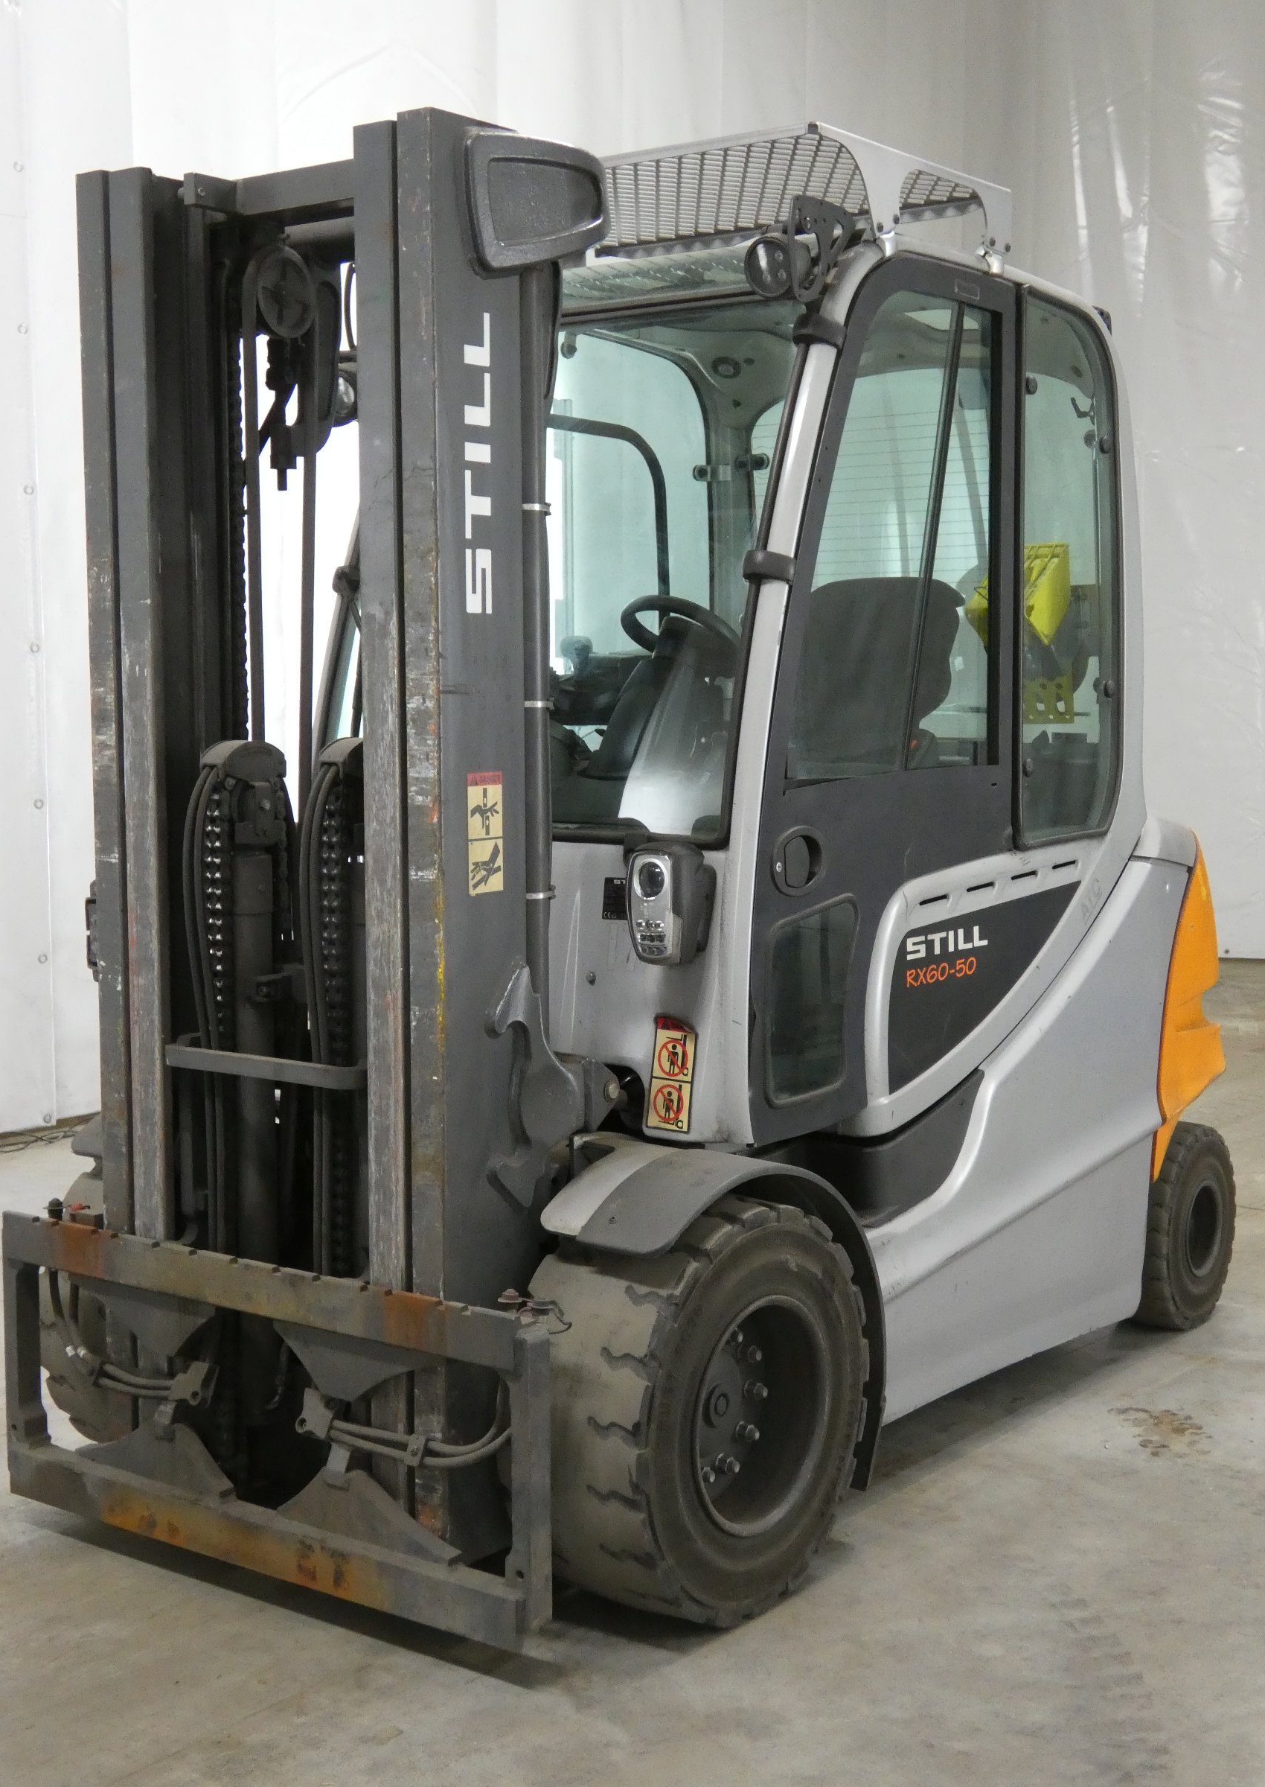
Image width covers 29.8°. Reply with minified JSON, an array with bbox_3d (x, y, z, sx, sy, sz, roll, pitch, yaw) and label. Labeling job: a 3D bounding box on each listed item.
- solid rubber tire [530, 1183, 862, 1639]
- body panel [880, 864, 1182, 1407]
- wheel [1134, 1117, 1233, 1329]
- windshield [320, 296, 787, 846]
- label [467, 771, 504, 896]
[{"bbox_3d":[0.098,0.841,3.961,0.296,0.677,0.677,4,7,36],"label":"solid rubber tire"},{"bbox_3d":[0.824,0.469,4.864,0.160,0.968,1.476,4,7,36],"label":"body panel"},{"bbox_3d":[1.264,0.776,5.591,0.167,0.470,0.470,4,7,36],"label":"wheel"},{"bbox_3d":[-0.158,-0.598,4.407,0.978,0.987,0.047,4,-9,36],"label":"windshield"},{"bbox_3d":[-0.228,-0.093,3.697,0.003,0.191,0.085,4,7,36],"label":"label"}]

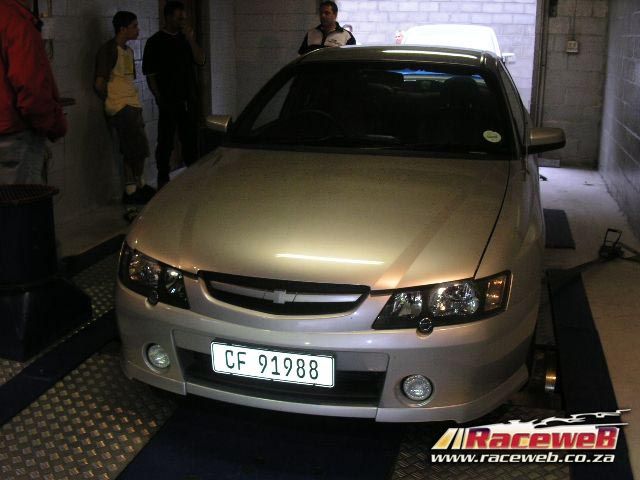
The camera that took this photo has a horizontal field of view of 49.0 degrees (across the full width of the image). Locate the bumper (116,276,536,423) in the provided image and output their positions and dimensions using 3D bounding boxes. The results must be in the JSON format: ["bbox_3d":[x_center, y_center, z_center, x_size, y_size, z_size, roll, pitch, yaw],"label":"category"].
[{"bbox_3d":[-0.100,0.339,2.672,1.780,0.460,0.560,4,17,14],"label":"bumper"}]

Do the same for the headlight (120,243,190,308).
[{"bbox_3d":[-0.644,0.131,2.752,0.450,0.160,0.360,4,17,14],"label":"headlight"}]

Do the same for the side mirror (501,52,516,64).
[{"bbox_3d":[2.770,-2.664,10.312,0.232,0.170,0.160,4,17,14],"label":"side mirror"}]

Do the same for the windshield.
[{"bbox_3d":[0.303,-0.746,3.936,1.530,0.485,0.860,4,17,14],"label":"windshield"}]

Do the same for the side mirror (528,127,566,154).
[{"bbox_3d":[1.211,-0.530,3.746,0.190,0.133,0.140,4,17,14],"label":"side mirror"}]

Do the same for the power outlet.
[{"bbox_3d":[2.848,-2.177,7.920,0.134,0.134,0.060,4,17,14],"label":"power outlet"}]

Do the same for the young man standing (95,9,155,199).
[{"bbox_3d":[-1.785,-1.179,6.429,0.350,1.734,0.430,8,18,26],"label":"young man standing"}]

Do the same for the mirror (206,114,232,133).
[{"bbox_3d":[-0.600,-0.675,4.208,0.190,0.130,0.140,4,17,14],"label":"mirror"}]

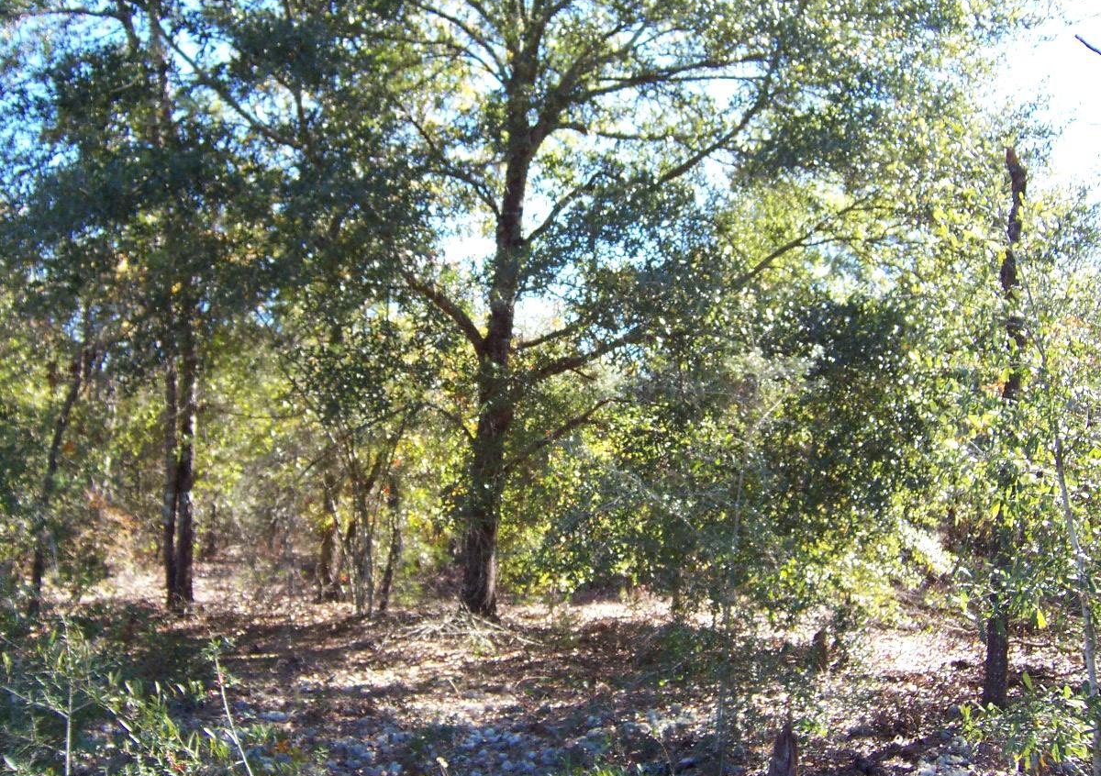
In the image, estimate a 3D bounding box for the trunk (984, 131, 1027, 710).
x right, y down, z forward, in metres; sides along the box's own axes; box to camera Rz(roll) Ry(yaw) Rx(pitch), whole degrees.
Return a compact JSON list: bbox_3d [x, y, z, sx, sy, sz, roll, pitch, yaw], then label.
[{"bbox_3d":[3.574,0.235,8.253,0.300,4.360,0.250,0,-6,0],"label":"trunk"}]

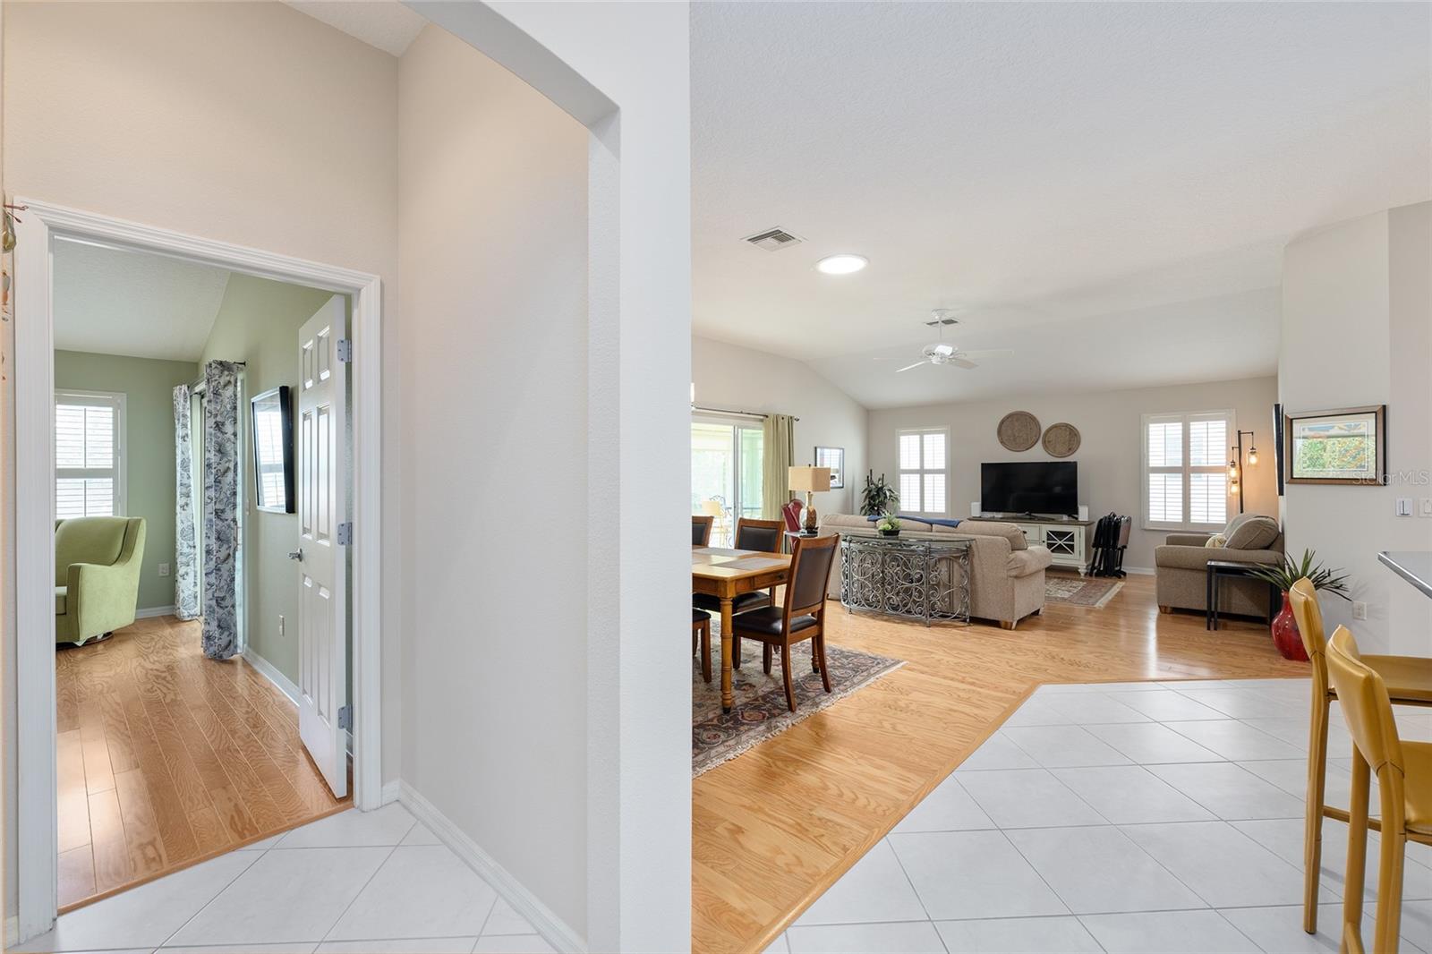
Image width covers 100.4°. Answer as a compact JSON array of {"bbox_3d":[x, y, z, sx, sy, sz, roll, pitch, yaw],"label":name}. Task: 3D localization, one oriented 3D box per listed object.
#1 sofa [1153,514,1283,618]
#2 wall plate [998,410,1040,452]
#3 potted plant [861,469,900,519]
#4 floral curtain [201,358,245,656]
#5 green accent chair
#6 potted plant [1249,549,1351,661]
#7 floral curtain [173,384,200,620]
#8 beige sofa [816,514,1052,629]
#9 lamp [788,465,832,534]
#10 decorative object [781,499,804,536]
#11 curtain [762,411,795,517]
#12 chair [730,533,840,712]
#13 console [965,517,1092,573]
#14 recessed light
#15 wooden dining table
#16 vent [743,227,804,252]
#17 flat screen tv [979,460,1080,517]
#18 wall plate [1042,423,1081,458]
[{"bbox_3d":[5.156,0.836,6.041,0.920,0.920,1.620,0,0,43],"label":"sofa"},{"bbox_3d":[4.519,-0.675,8.909,0.620,0.620,0.040,0,0,43],"label":"wall plate"},{"bbox_3d":[2.738,0.592,10.048,0.620,1.400,0.620,0,0,43],"label":"potted plant"},{"bbox_3d":[-3.641,0.228,4.402,0.520,2.110,0.130,0,0,42],"label":"floral curtain"},{"bbox_3d":[-5.461,0.844,4.969,0.760,0.975,0.780,0,0,-14],"label":"green accent chair"},{"bbox_3d":[4.209,0.914,4.324,0.520,0.780,0.520,0,0,43],"label":"potted plant"},{"bbox_3d":[-4.893,0.238,5.507,0.450,2.160,0.140,0,0,43],"label":"floral curtain"},{"bbox_3d":[2.178,0.855,6.184,2.080,0.900,0.950,0,0,43],"label":"beige sofa"},{"bbox_3d":[1.089,0.259,6.899,0.340,0.785,0.340,0,0,43],"label":"lamp"},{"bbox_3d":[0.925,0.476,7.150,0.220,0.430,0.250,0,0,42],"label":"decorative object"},{"bbox_3d":[0.894,0.207,8.320,0.130,2.130,0.740,0,0,42],"label":"curtain"},{"bbox_3d":[0.384,0.807,3.567,0.580,0.970,0.460,0,0,42],"label":"chair"},{"bbox_3d":[4.297,0.950,8.198,1.470,0.670,0.500,0,0,42],"label":"console"},{"bbox_3d":[1.030,-1.723,4.900,0.430,0.050,0.430,0,0,0],"label":"recessed light"},{"bbox_3d":[-0.266,0.938,4.269,1.900,0.760,1.050,0,0,43],"label":"wooden dining table"},{"bbox_3d":[0.417,-1.664,4.229,0.320,0.030,0.320,0,0,42],"label":"vent"},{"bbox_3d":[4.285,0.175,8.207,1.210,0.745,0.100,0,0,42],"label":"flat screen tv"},{"bbox_3d":[4.895,-0.516,8.444,0.480,0.480,0.040,0,0,42],"label":"wall plate"}]

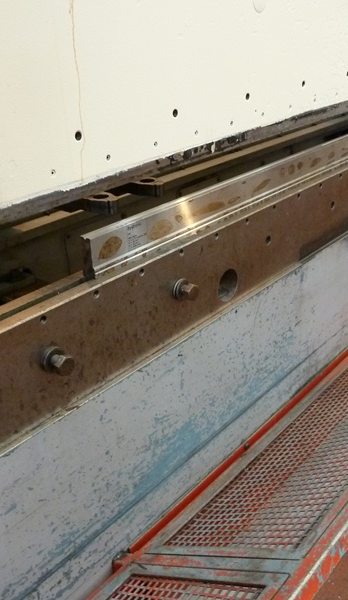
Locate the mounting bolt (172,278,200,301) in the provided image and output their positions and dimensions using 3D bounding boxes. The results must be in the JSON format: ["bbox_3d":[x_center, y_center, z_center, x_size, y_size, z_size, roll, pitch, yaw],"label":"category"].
[{"bbox_3d":[0.026,-0.017,1.075,0.035,0.040,0.039,15,32,39],"label":"mounting bolt"}]

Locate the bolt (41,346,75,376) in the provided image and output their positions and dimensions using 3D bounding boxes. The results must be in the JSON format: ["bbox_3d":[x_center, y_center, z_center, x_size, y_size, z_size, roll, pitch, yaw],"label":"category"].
[{"bbox_3d":[-0.172,0.095,0.874,0.035,0.040,0.039,15,32,39],"label":"bolt"}]

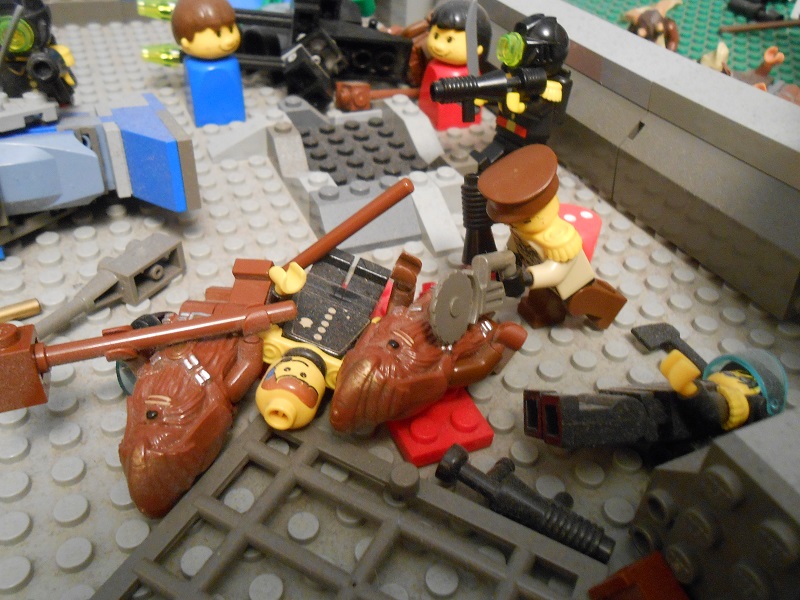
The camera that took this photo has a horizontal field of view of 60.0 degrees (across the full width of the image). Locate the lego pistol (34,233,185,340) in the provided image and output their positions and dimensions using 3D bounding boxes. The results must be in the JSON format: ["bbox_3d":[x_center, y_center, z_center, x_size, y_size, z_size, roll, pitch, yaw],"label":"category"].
[{"bbox_3d":[-0.061,-0.003,0.144,0.011,0.008,0.036,26,43,26],"label":"lego pistol"}]

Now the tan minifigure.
[{"bbox_3d":[0.028,-0.011,0.137,0.027,0.042,0.024,-40,52,-17],"label":"tan minifigure"}]

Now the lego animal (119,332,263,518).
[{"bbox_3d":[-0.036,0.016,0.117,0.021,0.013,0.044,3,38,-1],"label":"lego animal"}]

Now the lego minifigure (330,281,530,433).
[{"bbox_3d":[0.004,0.008,0.128,0.044,0.015,0.024,-29,48,-35],"label":"lego minifigure"}]

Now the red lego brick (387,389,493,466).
[{"bbox_3d":[0.005,0.020,0.125,0.016,0.005,0.020,-13,41,-20],"label":"red lego brick"}]

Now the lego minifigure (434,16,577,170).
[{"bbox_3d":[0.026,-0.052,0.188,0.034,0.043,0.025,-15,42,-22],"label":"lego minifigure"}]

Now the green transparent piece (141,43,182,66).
[{"bbox_3d":[-0.083,-0.085,0.241,0.015,0.008,0.008,1,38,-4],"label":"green transparent piece"}]

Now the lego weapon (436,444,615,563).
[{"bbox_3d":[0.021,0.031,0.109,0.028,0.006,0.009,25,43,25],"label":"lego weapon"}]

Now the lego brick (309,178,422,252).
[{"bbox_3d":[-0.009,-0.021,0.172,0.024,0.011,0.016,-13,41,-20],"label":"lego brick"}]

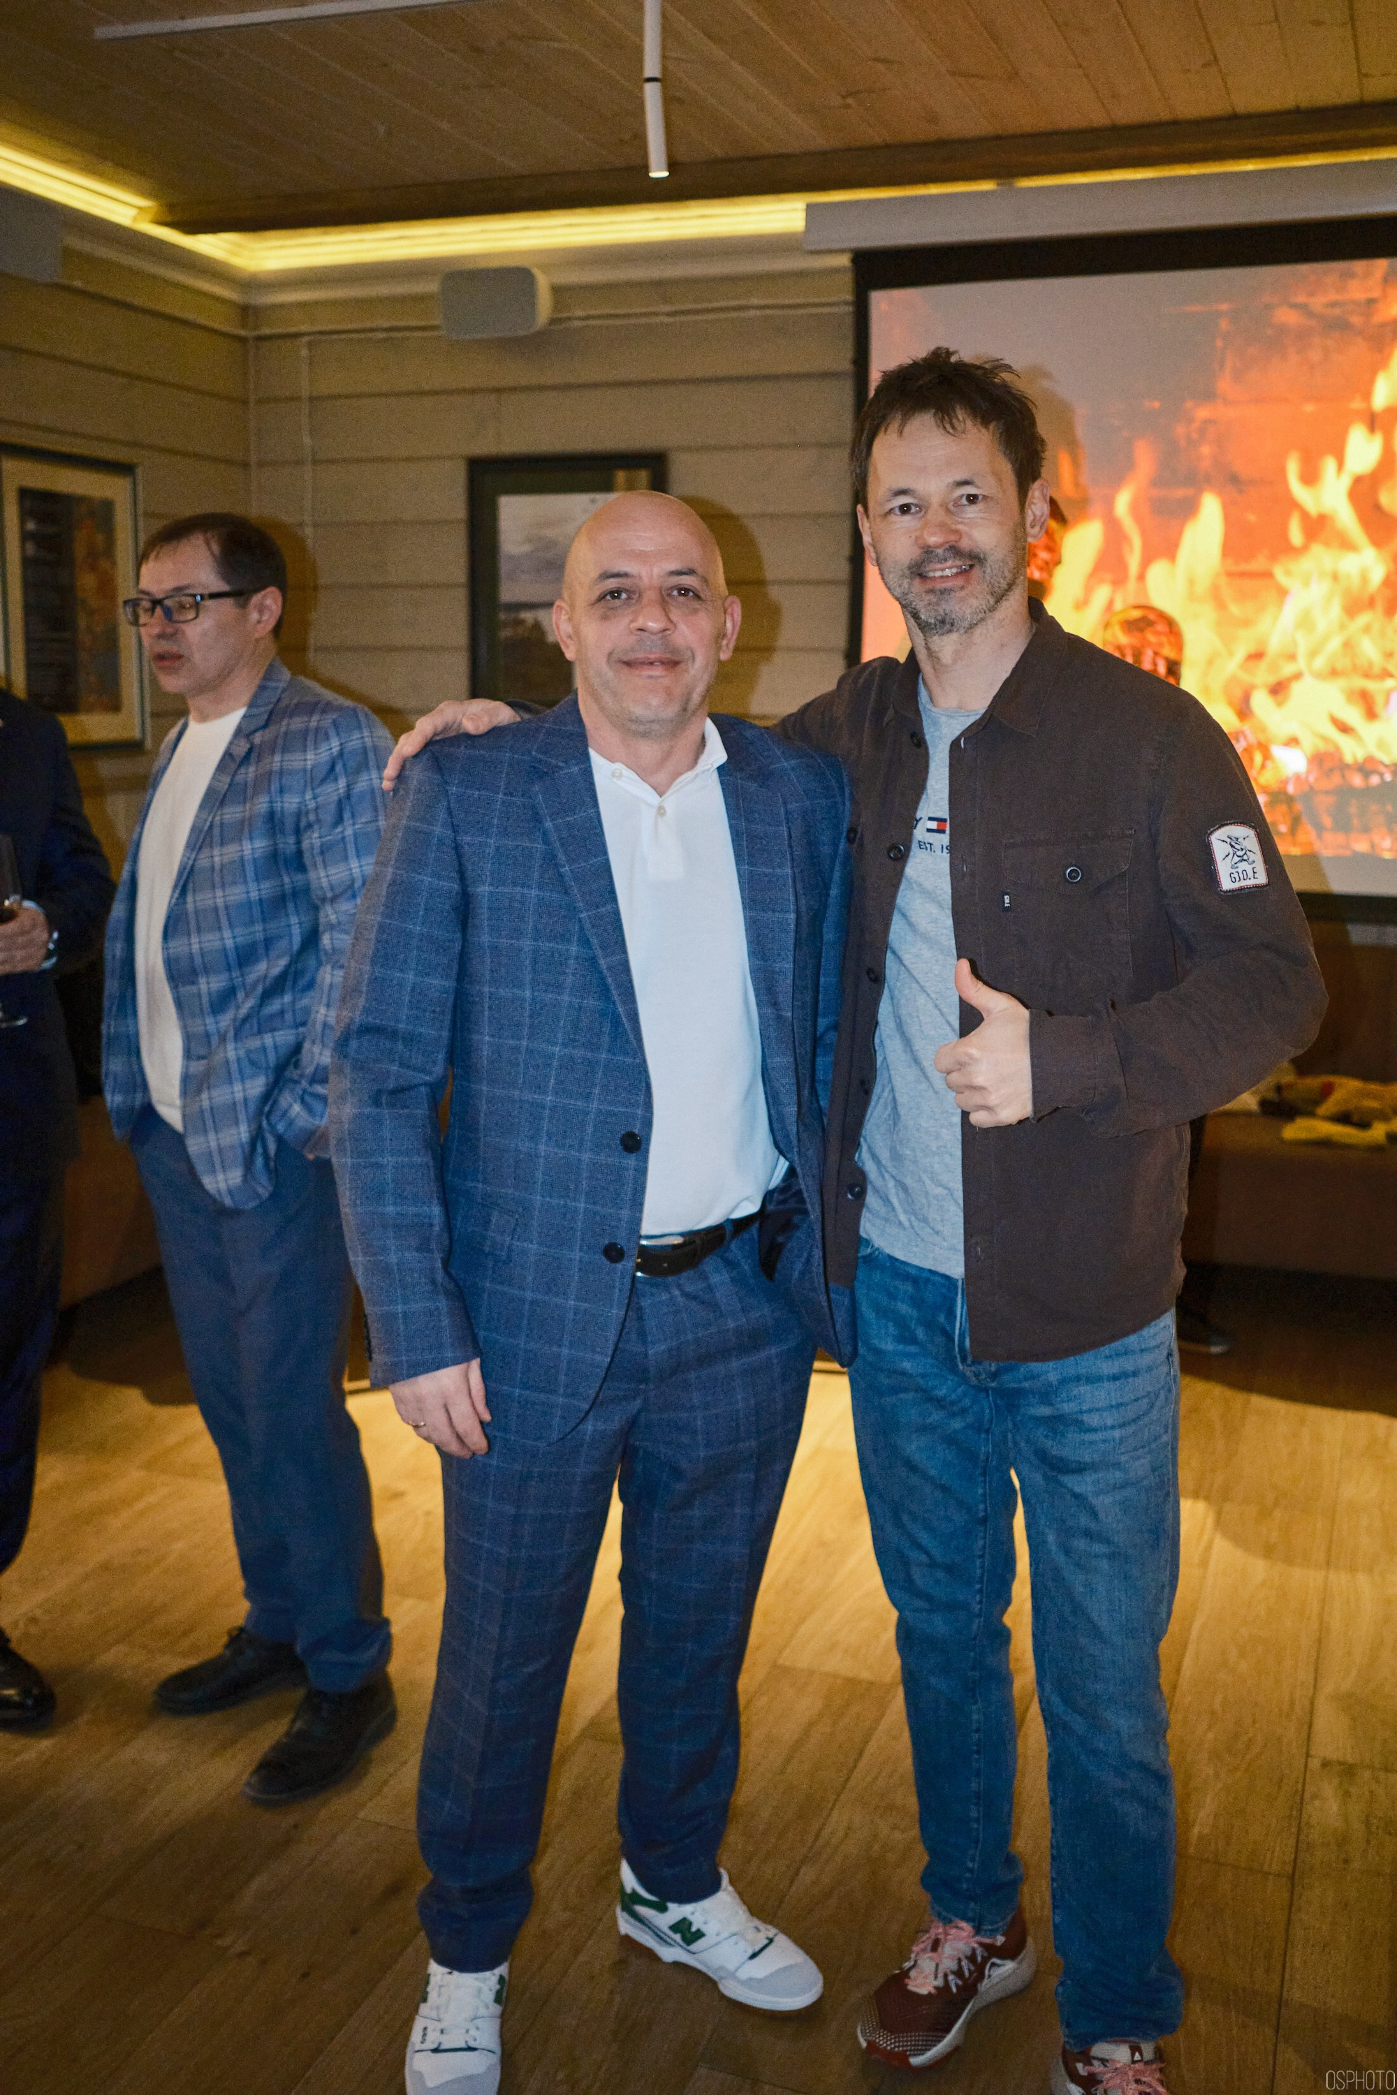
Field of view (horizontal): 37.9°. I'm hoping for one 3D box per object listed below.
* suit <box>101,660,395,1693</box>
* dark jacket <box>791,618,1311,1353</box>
[{"bbox_3d":[-0.622,0.206,2.864,0.350,1.460,0.470,-7,13,-37],"label":"suit"},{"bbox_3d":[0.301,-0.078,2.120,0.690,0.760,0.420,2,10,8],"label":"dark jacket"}]

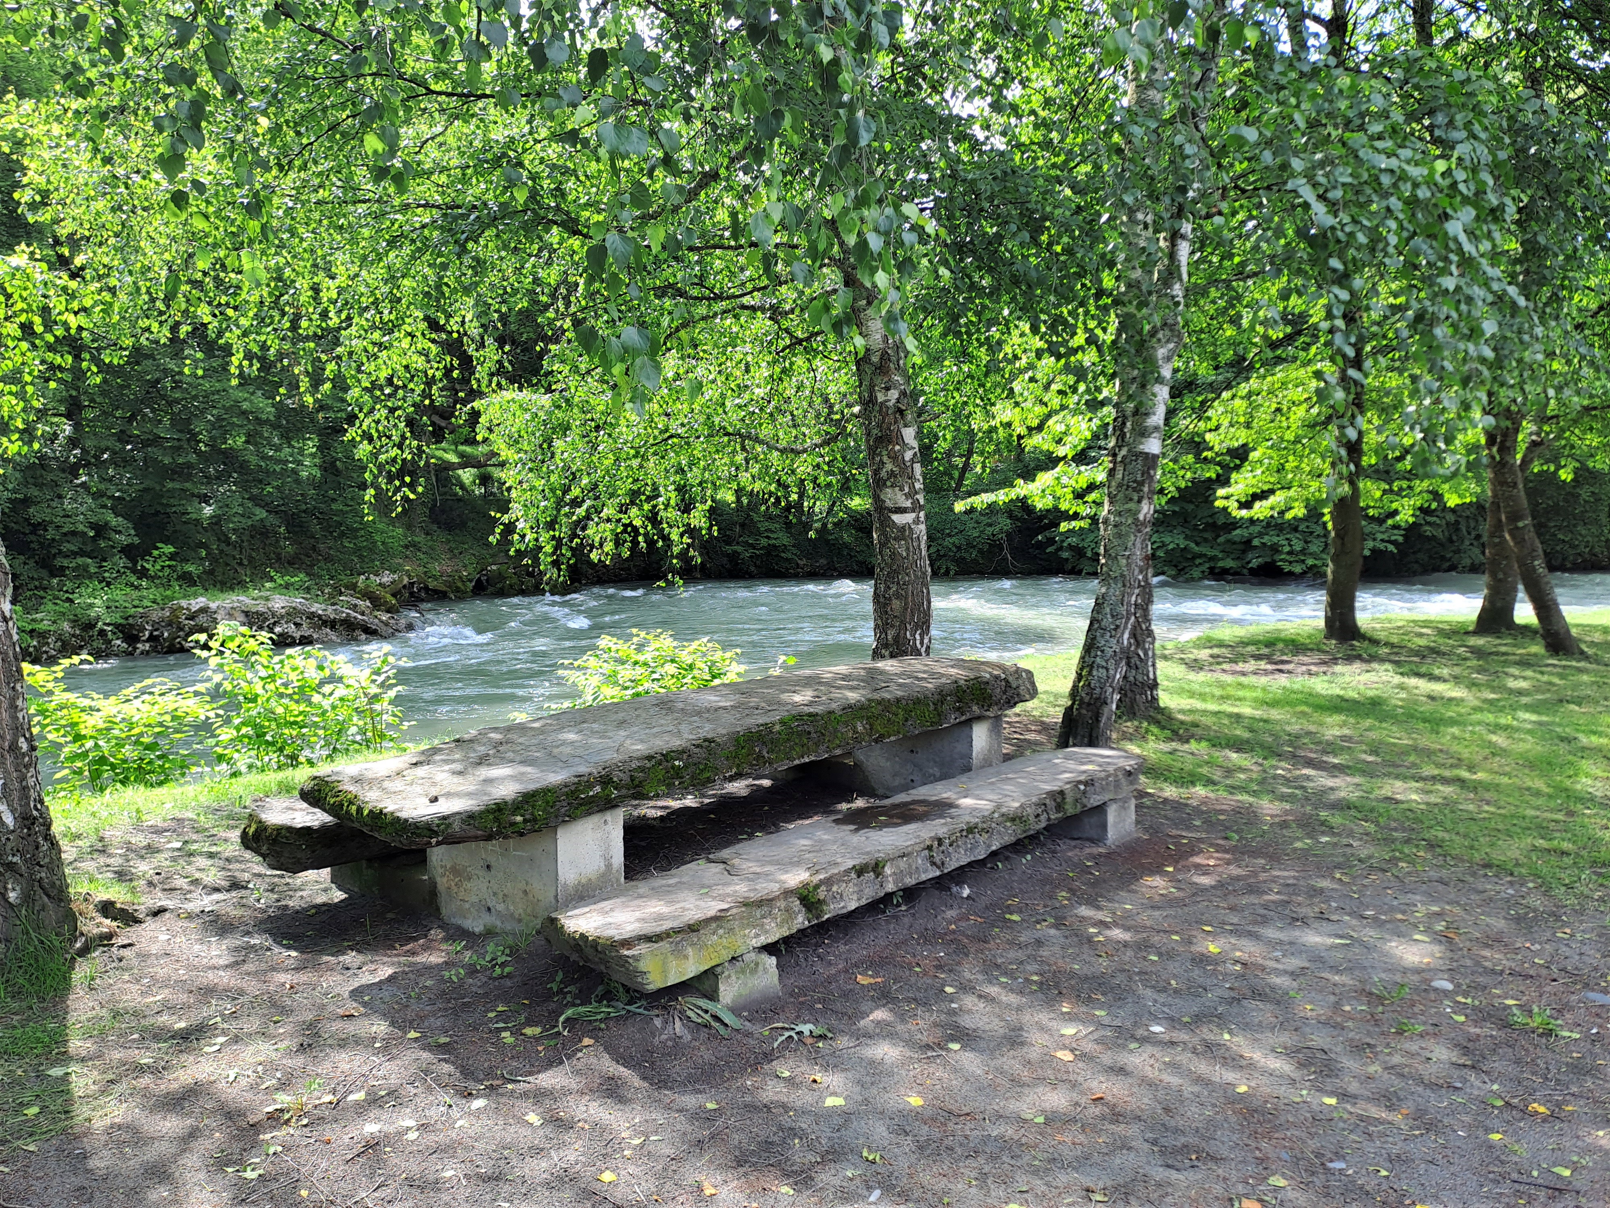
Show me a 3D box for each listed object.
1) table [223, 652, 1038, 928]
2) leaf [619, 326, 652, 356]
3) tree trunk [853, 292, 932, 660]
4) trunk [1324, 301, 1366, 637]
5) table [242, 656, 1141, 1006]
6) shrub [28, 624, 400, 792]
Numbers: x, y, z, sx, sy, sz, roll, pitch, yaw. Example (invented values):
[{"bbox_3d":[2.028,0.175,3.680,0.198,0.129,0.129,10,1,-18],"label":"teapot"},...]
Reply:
[{"bbox_3d":[-0.549,0.759,5.538,1.660,0.638,3.705,5,8,42],"label":"table"},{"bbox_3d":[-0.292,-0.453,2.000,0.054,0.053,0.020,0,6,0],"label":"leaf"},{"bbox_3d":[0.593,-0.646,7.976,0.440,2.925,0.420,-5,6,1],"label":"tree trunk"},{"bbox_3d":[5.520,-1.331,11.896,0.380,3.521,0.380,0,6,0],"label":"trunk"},{"bbox_3d":[-0.288,0.784,5.301,2.409,0.638,3.705,5,8,42],"label":"table"},{"bbox_3d":[-3.483,0.601,6.901,2.100,0.920,1.000,-2,6,-21],"label":"shrub"}]

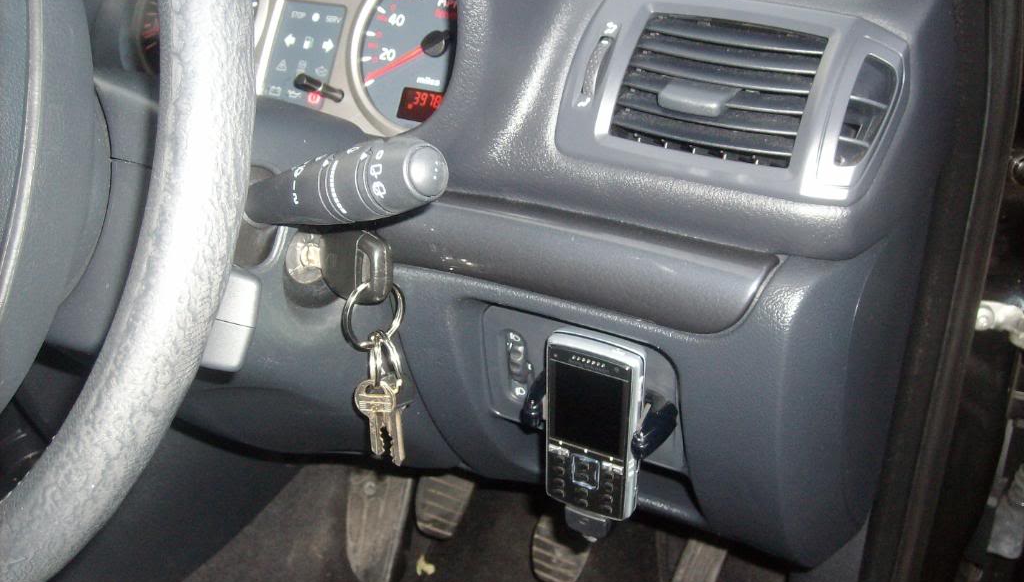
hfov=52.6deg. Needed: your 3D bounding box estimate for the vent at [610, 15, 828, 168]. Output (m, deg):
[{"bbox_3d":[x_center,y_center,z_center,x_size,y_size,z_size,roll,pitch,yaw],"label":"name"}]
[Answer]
[{"bbox_3d":[0.114,-0.107,0.573,0.100,0.075,0.030,13,-11,16],"label":"vent"}]

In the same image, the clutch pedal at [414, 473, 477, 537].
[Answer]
[{"bbox_3d":[-0.064,0.204,1.006,0.054,0.068,0.026,12,1,16],"label":"clutch pedal"}]

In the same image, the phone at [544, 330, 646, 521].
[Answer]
[{"bbox_3d":[0.044,0.071,0.558,0.048,0.102,0.017,15,31,26],"label":"phone"}]

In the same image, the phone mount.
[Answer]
[{"bbox_3d":[0.051,0.091,0.592,0.075,0.090,0.056,15,31,26],"label":"phone mount"}]

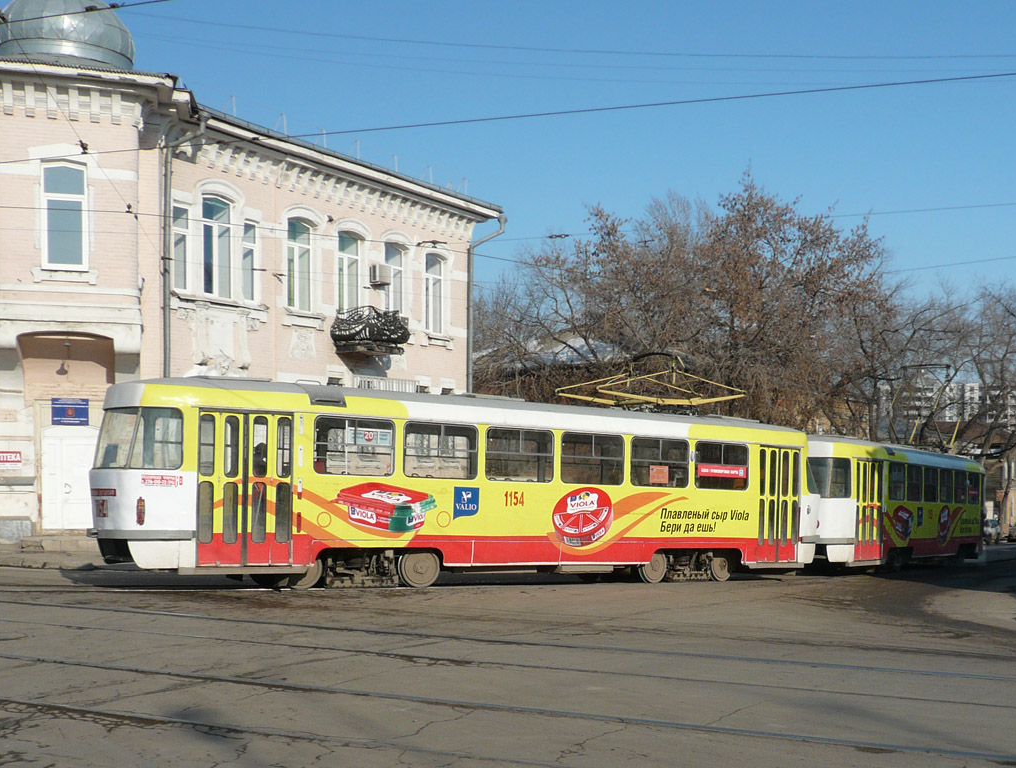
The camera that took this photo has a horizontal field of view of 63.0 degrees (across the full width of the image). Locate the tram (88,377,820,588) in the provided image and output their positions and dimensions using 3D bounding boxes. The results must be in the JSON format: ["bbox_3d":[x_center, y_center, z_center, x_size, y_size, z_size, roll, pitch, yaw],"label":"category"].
[{"bbox_3d":[0.073,1.980,15.391,13.950,3.200,2.500,5,-5,-24],"label":"tram"}]

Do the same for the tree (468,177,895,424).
[{"bbox_3d":[5.800,-0.650,28.500,13.200,12.400,11.000,3,-5,0],"label":"tree"}]

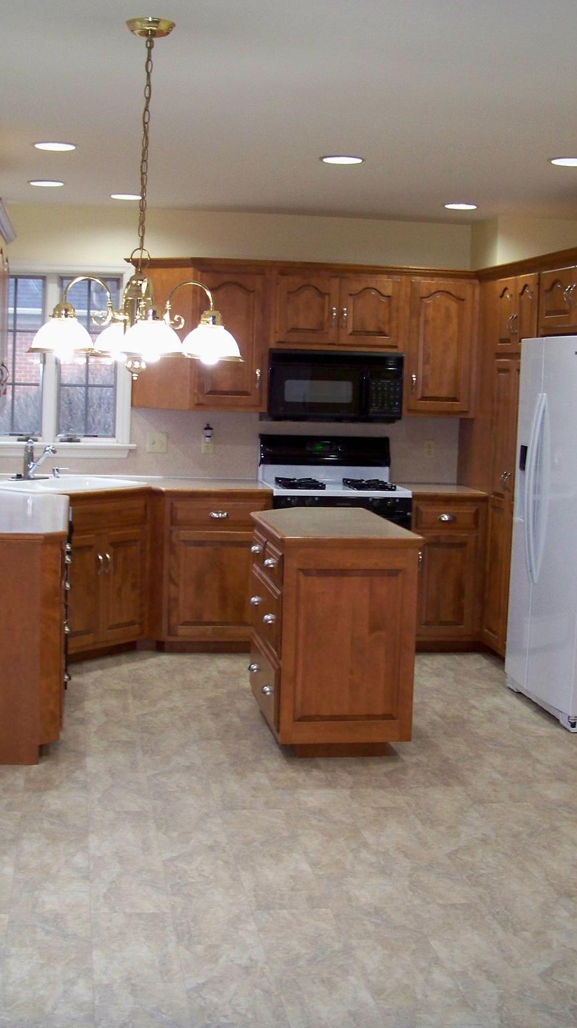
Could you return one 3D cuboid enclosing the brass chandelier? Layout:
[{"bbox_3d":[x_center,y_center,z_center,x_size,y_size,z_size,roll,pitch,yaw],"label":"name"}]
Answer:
[{"bbox_3d":[-0.384,-0.809,3.369,0.566,0.903,0.566,1,6,-9],"label":"brass chandelier"}]

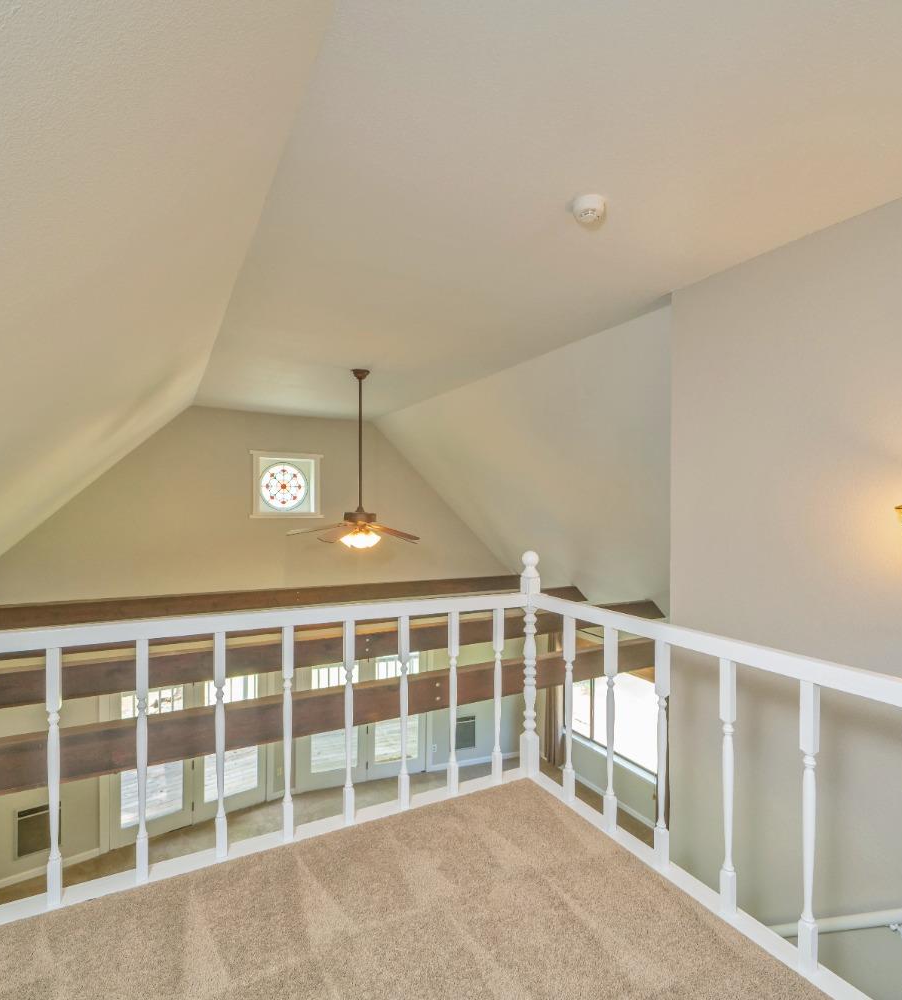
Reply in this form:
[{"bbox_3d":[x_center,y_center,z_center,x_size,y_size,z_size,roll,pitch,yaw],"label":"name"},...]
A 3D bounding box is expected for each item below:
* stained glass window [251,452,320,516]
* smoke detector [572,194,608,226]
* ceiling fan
[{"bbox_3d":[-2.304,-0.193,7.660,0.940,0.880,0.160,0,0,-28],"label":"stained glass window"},{"bbox_3d":[0.563,-1.177,2.200,0.134,0.054,0.134,0,0,0],"label":"smoke detector"},{"bbox_3d":[-0.833,-0.384,4.988,1.300,1.637,1.300,0,0,-28],"label":"ceiling fan"}]

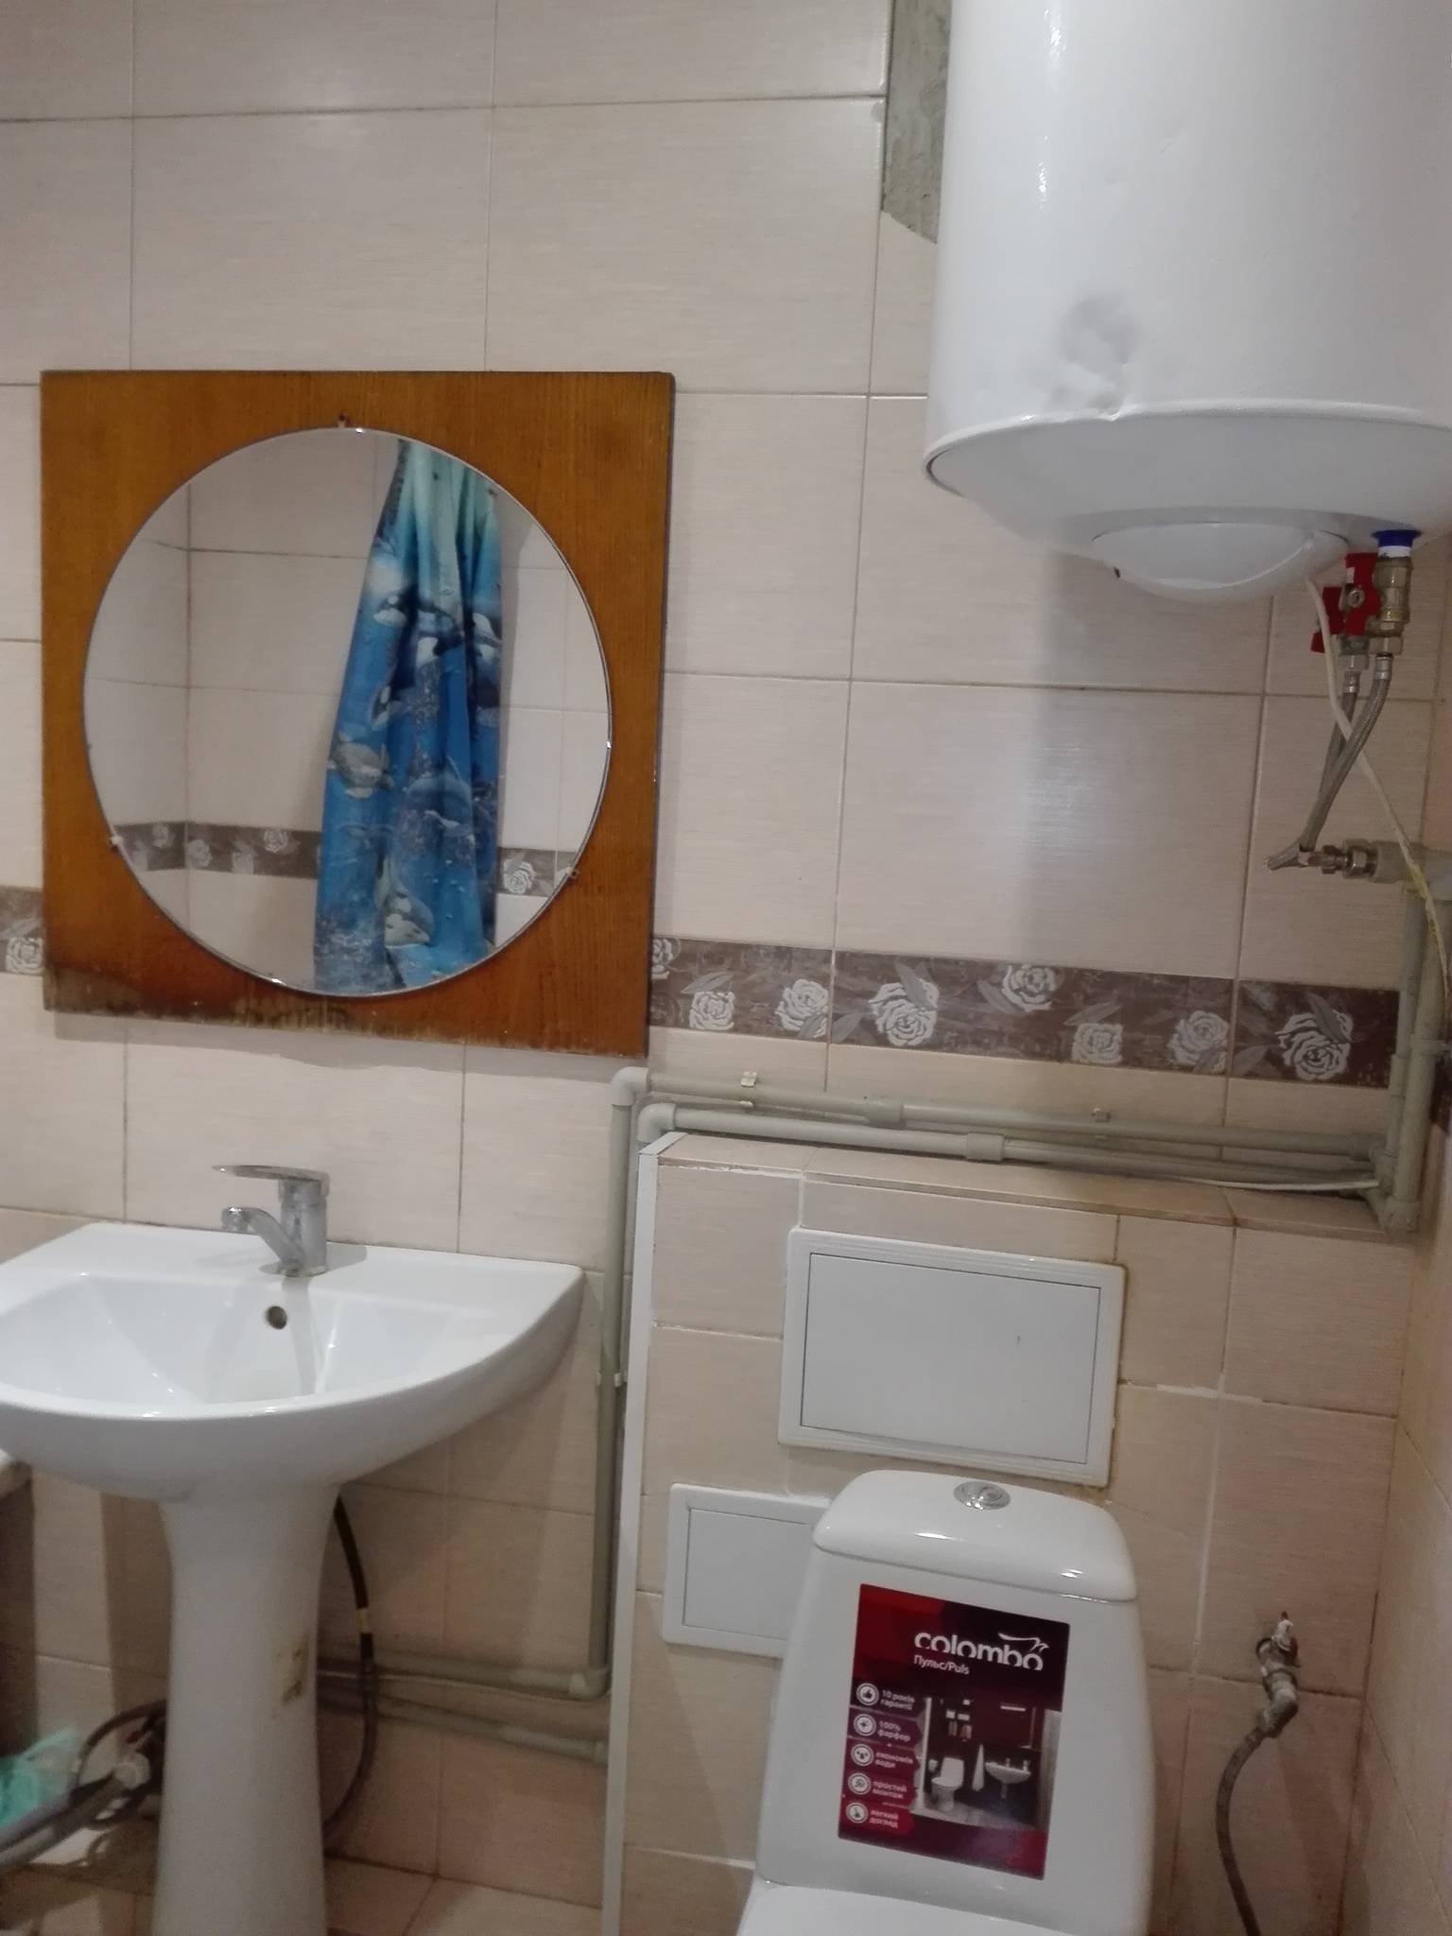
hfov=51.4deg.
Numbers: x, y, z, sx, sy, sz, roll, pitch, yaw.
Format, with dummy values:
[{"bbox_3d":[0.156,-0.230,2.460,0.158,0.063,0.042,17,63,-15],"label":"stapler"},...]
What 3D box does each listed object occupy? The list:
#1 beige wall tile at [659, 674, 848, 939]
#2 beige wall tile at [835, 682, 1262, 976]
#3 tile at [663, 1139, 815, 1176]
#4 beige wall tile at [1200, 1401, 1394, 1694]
[{"bbox_3d":[-0.076,-0.171,1.592,0.399,0.276,0.009,4,7,10],"label":"beige wall tile"},{"bbox_3d":[0.319,-0.142,1.523,0.399,0.276,0.009,4,7,10],"label":"beige wall tile"},{"bbox_3d":[0.017,0.196,1.539,0.140,0.009,0.141,4,7,10],"label":"tile"},{"bbox_3d":[0.524,0.533,1.396,0.151,0.275,0.010,4,7,10],"label":"beige wall tile"}]

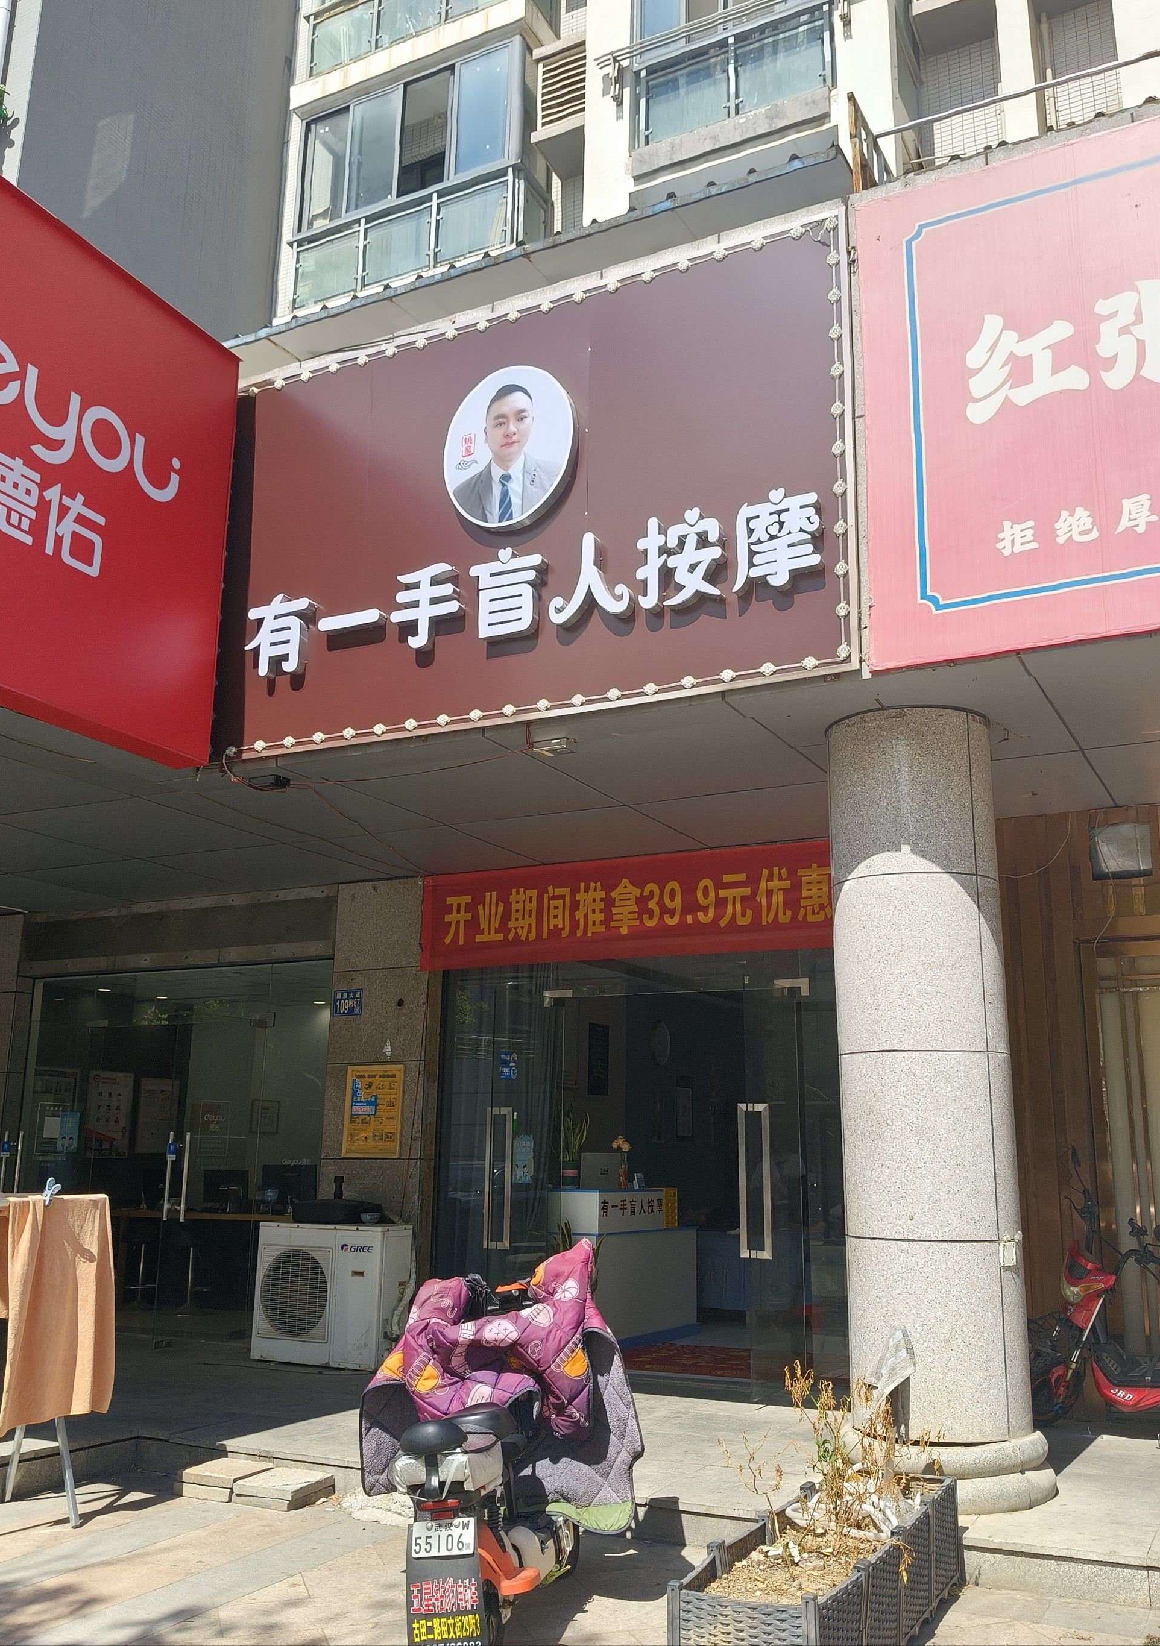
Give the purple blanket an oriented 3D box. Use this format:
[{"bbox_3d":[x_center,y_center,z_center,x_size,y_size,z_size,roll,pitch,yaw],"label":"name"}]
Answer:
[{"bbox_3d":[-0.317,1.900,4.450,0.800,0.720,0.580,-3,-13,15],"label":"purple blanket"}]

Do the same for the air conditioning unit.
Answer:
[{"bbox_3d":[-1.583,3.000,7.925,0.898,0.808,0.401,-5,-14,23],"label":"air conditioning unit"}]

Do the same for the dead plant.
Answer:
[{"bbox_3d":[0.890,2.306,4.420,0.660,0.580,0.550,-5,-14,25],"label":"dead plant"}]

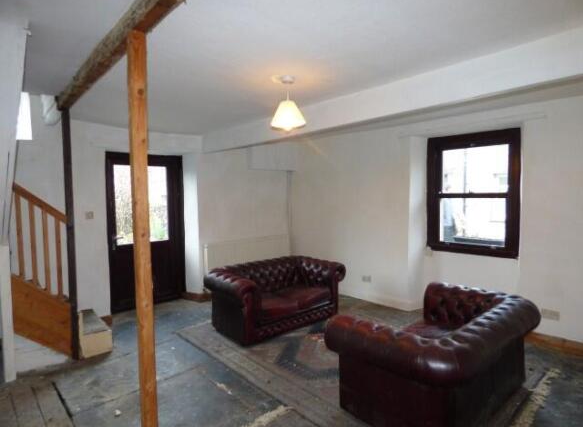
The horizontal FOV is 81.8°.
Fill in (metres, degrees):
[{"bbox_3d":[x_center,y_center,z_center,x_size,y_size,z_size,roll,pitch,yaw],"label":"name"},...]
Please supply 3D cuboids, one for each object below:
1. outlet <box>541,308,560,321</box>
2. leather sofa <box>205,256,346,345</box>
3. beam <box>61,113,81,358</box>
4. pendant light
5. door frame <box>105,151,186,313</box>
[{"bbox_3d":[2.603,1.008,3.371,0.146,0.088,0.012,3,4,44],"label":"outlet"},{"bbox_3d":[-0.213,0.966,4.216,1.610,0.700,0.870,-3,4,-38],"label":"leather sofa"},{"bbox_3d":[-2.087,0.223,3.167,0.065,2.330,0.065,3,4,44],"label":"beam"},{"bbox_3d":[-0.021,-0.815,2.521,0.255,0.375,0.255,0,3,0],"label":"pendant light"},{"bbox_3d":[-2.057,0.228,4.846,0.100,2.132,1.108,2,4,41],"label":"door frame"}]

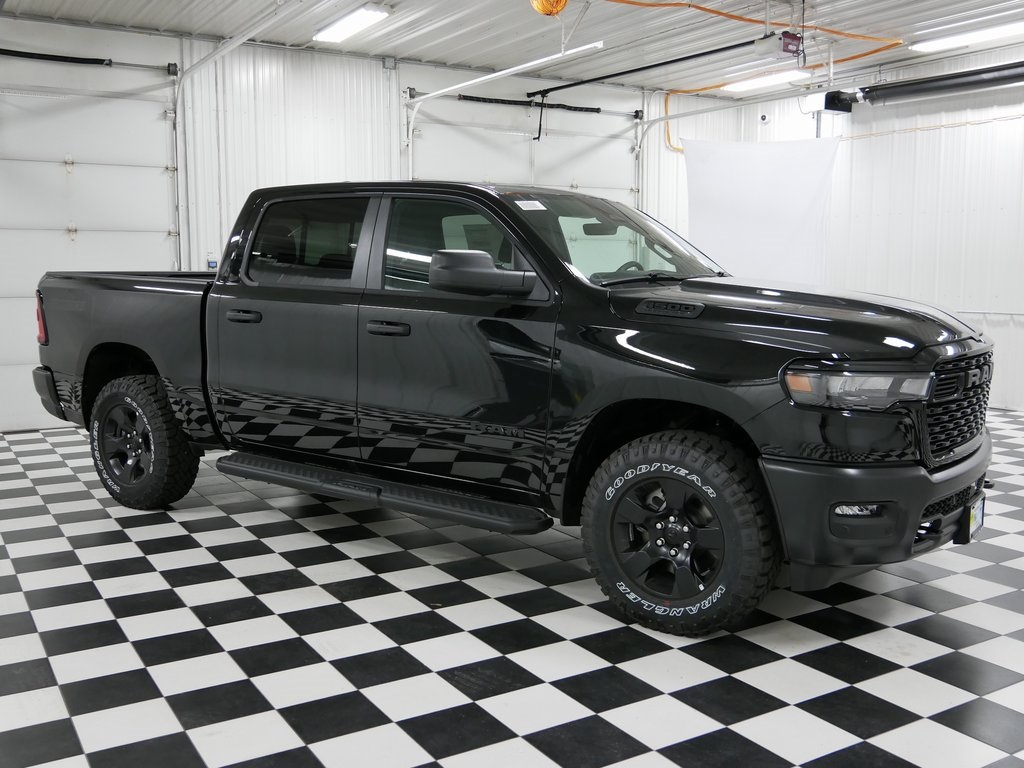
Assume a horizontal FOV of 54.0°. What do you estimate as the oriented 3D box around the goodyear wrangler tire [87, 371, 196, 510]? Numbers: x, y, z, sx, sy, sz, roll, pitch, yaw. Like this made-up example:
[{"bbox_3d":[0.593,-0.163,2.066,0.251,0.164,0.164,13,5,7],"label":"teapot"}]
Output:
[{"bbox_3d":[-2.306,0.366,6.290,0.825,0.825,0.275,5,9,35],"label":"goodyear wrangler tire"}]

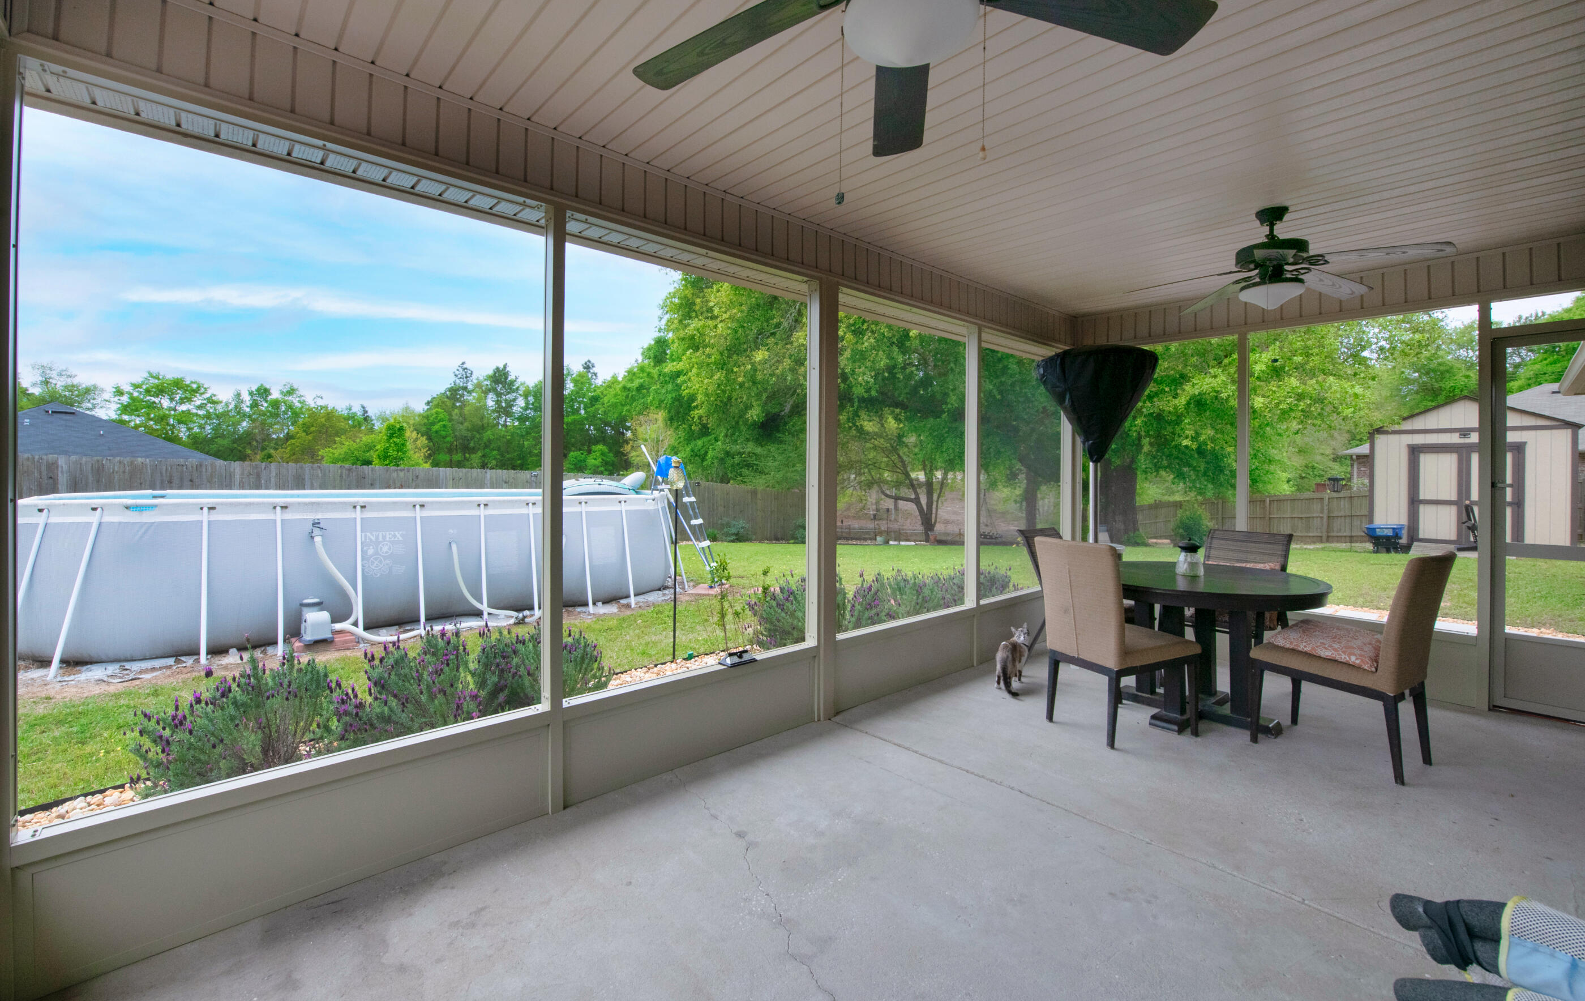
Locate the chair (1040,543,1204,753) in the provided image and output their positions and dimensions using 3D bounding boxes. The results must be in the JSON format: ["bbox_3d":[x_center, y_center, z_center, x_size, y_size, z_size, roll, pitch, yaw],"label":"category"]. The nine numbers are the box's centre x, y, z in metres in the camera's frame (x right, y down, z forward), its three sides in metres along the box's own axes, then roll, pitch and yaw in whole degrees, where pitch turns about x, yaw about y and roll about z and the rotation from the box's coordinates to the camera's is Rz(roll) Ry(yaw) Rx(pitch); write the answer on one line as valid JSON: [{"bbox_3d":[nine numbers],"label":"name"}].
[{"bbox_3d":[1.695,0.704,3.221,0.640,1.000,0.480,-1,2,-24],"label":"chair"}]

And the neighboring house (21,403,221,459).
[{"bbox_3d":[-38.200,-1.350,32.000,14.000,5.600,14.000,-1,2,-41],"label":"neighboring house"}]

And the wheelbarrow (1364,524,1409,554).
[{"bbox_3d":[12.139,0.785,12.600,0.550,0.600,0.720,-1,2,-41],"label":"wheelbarrow"}]

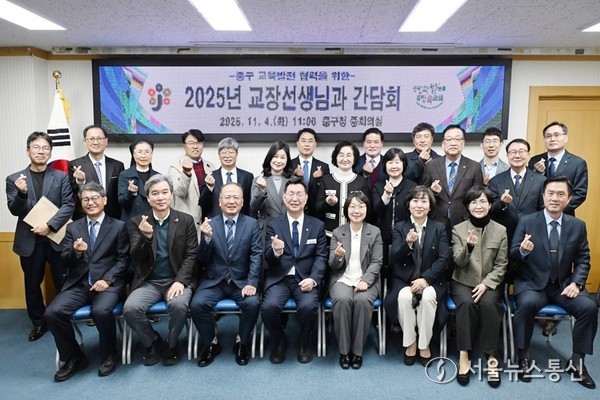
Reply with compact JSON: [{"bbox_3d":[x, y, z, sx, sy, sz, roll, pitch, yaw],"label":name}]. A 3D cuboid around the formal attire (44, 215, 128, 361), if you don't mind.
[{"bbox_3d":[-1.516,0.589,3.135,0.550,0.950,0.660,-2,7,-14],"label":"formal attire"}]

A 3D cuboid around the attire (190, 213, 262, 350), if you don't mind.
[{"bbox_3d":[-0.545,0.589,3.272,0.540,0.980,0.620,0,6,-4],"label":"attire"}]

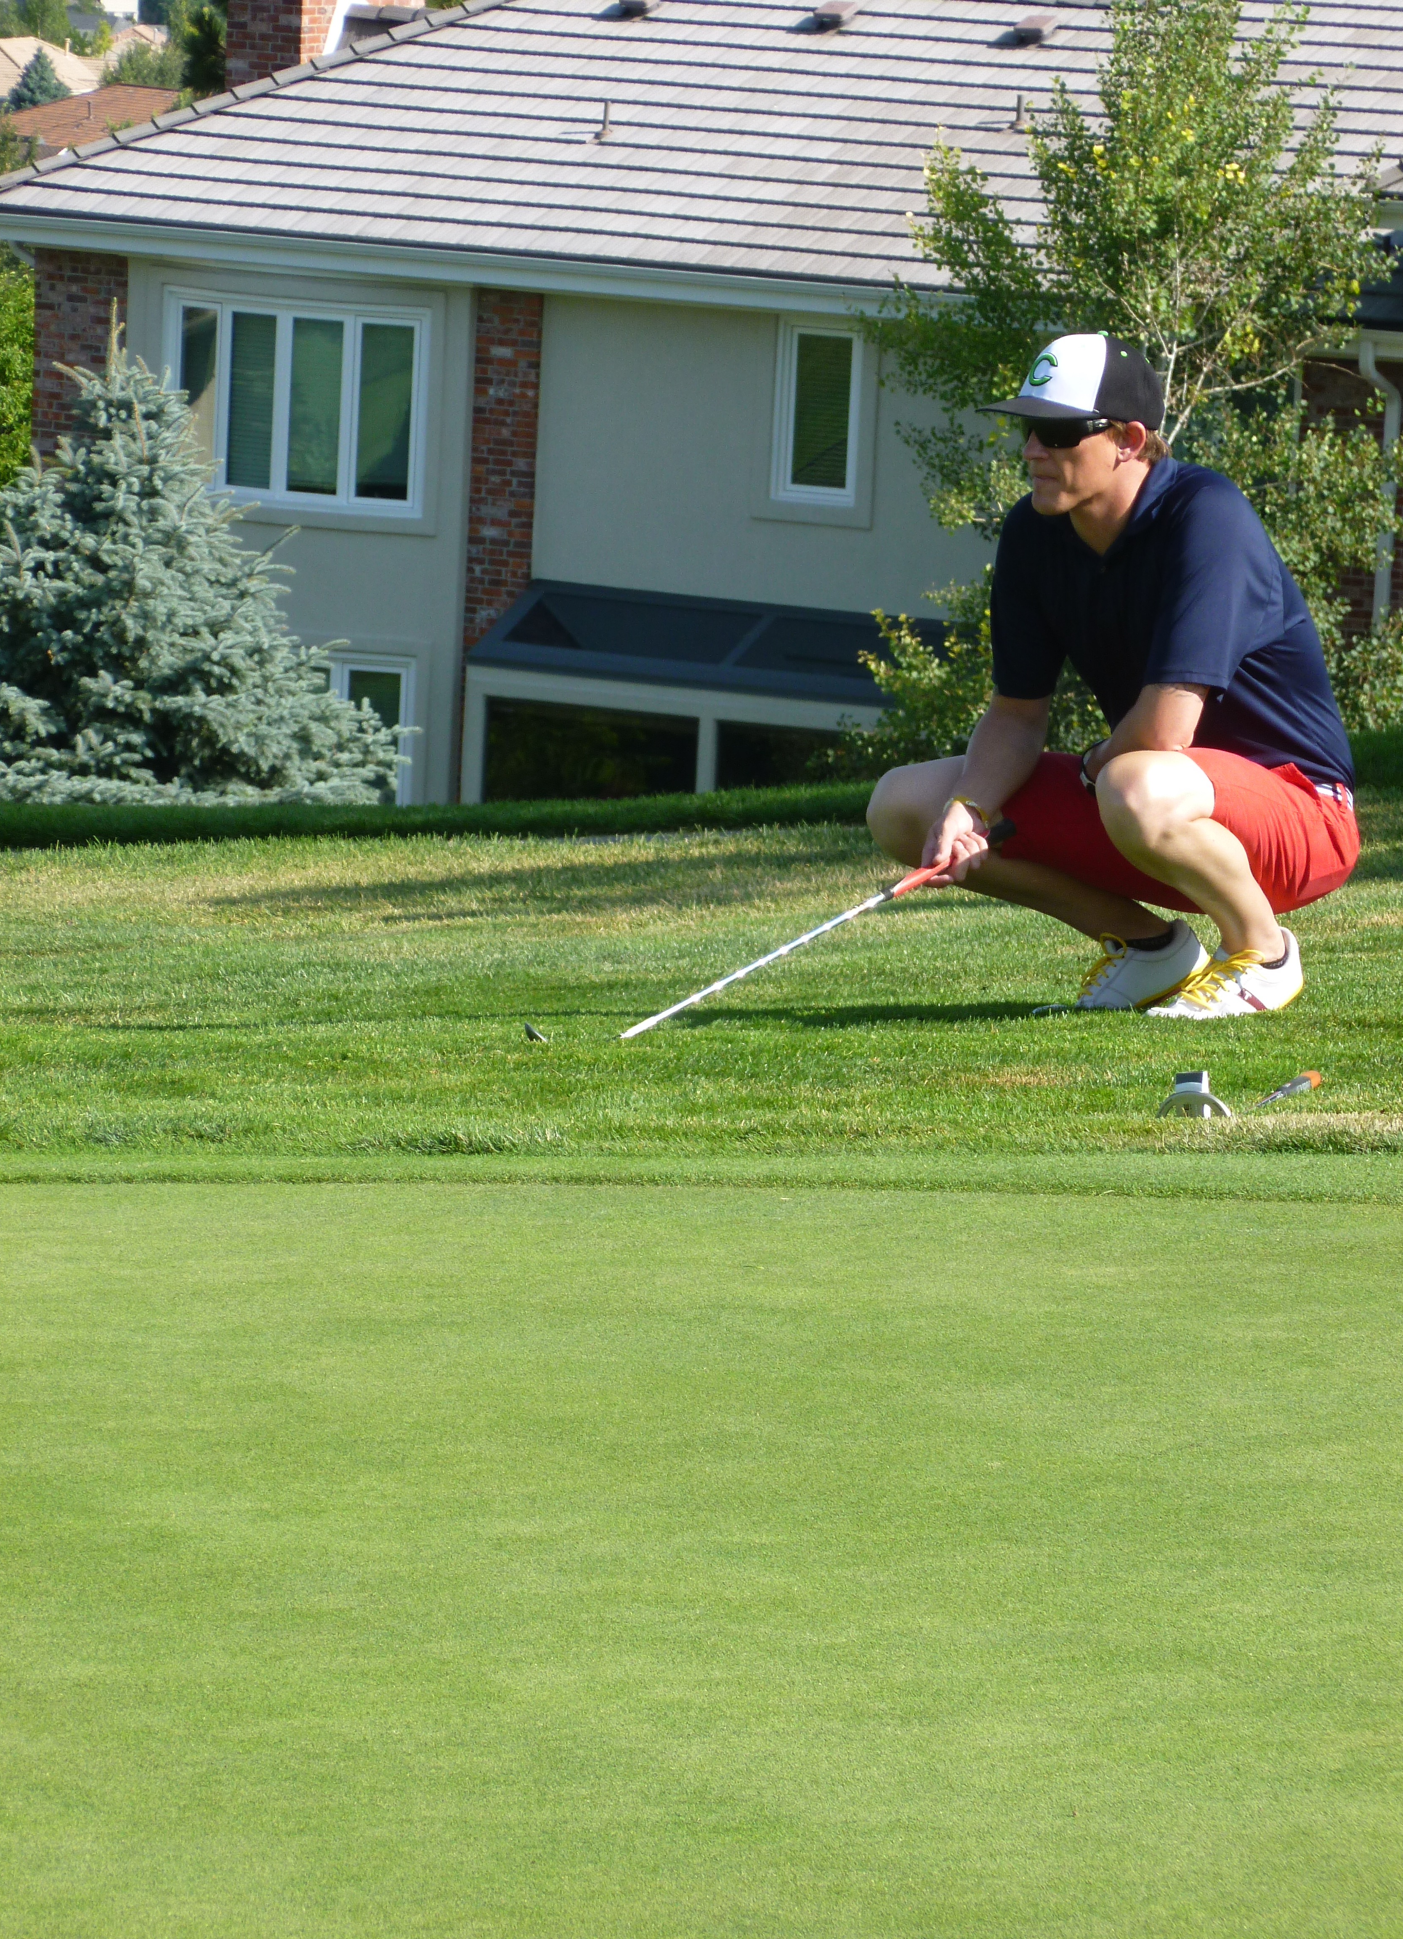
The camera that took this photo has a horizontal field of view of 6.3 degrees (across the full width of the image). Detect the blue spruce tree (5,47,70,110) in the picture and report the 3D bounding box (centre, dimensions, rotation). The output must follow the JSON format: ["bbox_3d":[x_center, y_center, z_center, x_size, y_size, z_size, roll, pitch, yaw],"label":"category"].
[{"bbox_3d":[-27.932,-36.573,540.000,3.100,4.600,3.100,3,6,0],"label":"blue spruce tree"}]

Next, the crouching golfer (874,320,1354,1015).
[{"bbox_3d":[0.603,-0.436,19.000,0.680,1.010,0.680,-2,7,-40],"label":"crouching golfer"}]

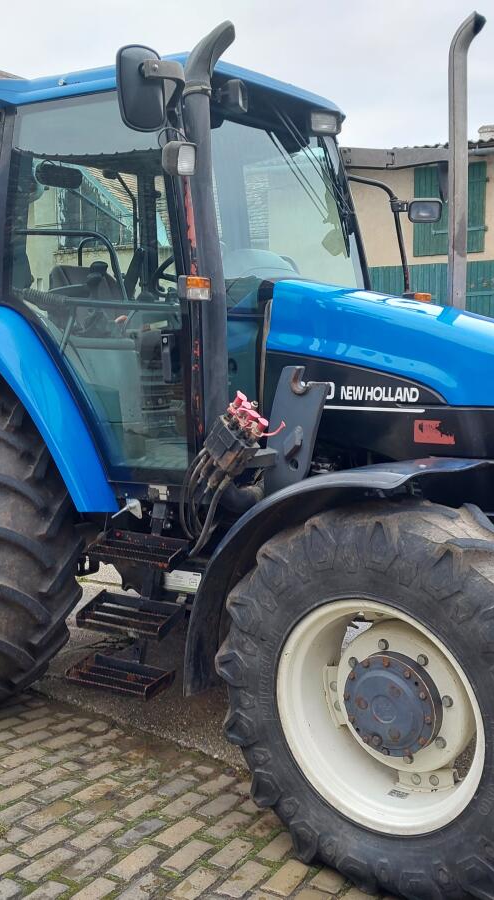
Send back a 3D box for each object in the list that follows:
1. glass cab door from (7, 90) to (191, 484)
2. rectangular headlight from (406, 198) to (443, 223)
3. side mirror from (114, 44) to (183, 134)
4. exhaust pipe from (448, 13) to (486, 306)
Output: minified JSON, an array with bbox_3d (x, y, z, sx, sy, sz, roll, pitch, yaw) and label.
[{"bbox_3d":[-0.614,-0.646,3.750,0.910,1.530,0.070,2,4,28],"label":"glass cab door"},{"bbox_3d":[0.841,-1.129,4.412,0.163,0.113,0.080,-1,6,1],"label":"rectangular headlight"},{"bbox_3d":[-0.342,-1.184,3.062,0.168,0.280,0.065,-10,10,-27],"label":"side mirror"},{"bbox_3d":[0.859,-1.095,3.686,0.140,1.180,0.076,4,8,38],"label":"exhaust pipe"}]

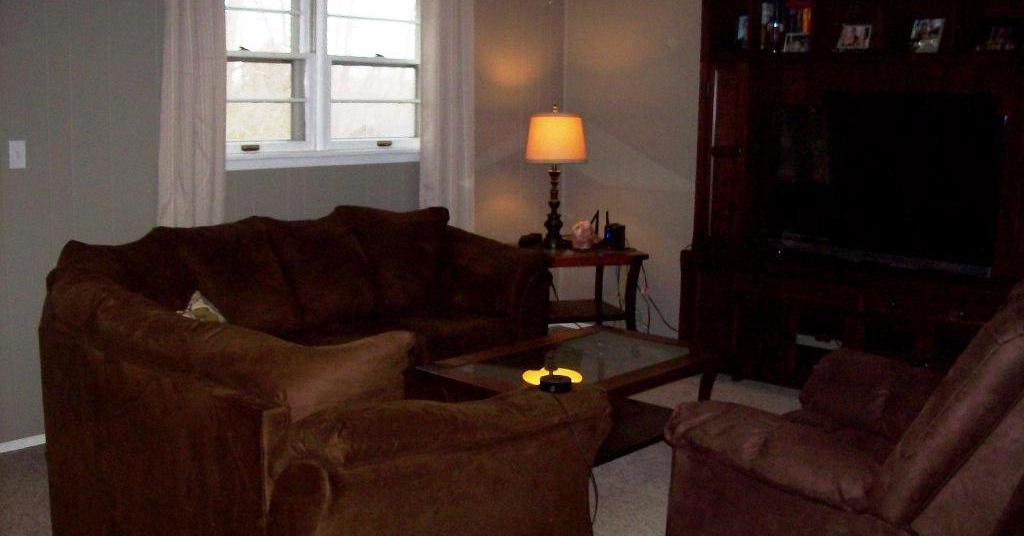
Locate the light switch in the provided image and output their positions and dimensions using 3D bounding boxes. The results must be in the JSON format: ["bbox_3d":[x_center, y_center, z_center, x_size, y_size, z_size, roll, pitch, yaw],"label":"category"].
[{"bbox_3d":[-2.059,-0.469,4.437,0.012,0.116,0.070,10,13,41],"label":"light switch"}]

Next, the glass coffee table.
[{"bbox_3d":[0.267,0.620,4.543,0.710,0.460,1.180,10,13,41],"label":"glass coffee table"}]

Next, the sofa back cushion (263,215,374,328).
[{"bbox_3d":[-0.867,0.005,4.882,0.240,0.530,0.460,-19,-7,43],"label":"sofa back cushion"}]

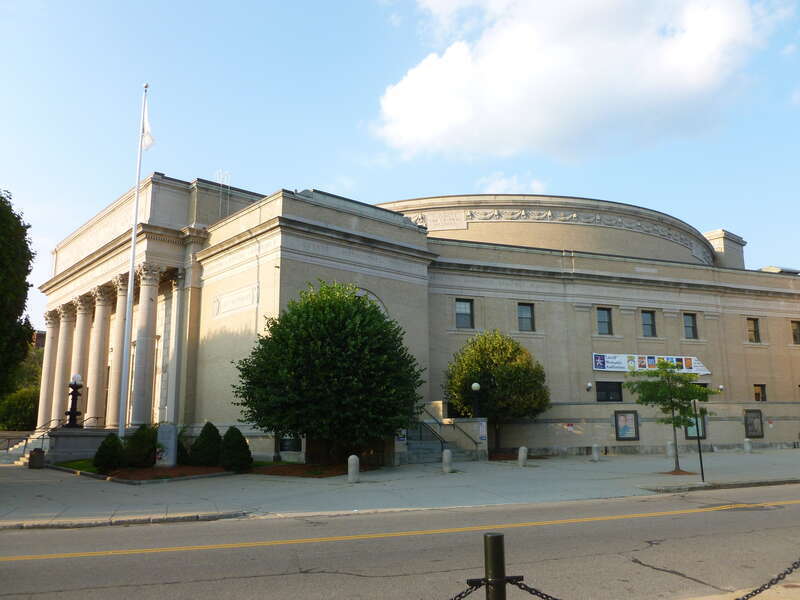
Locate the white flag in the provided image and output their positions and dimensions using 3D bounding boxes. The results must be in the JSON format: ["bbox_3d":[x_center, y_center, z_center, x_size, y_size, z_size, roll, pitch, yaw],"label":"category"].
[{"bbox_3d":[-10.477,-7.353,26.956,0.550,2.425,0.300,4,-12,-22],"label":"white flag"}]

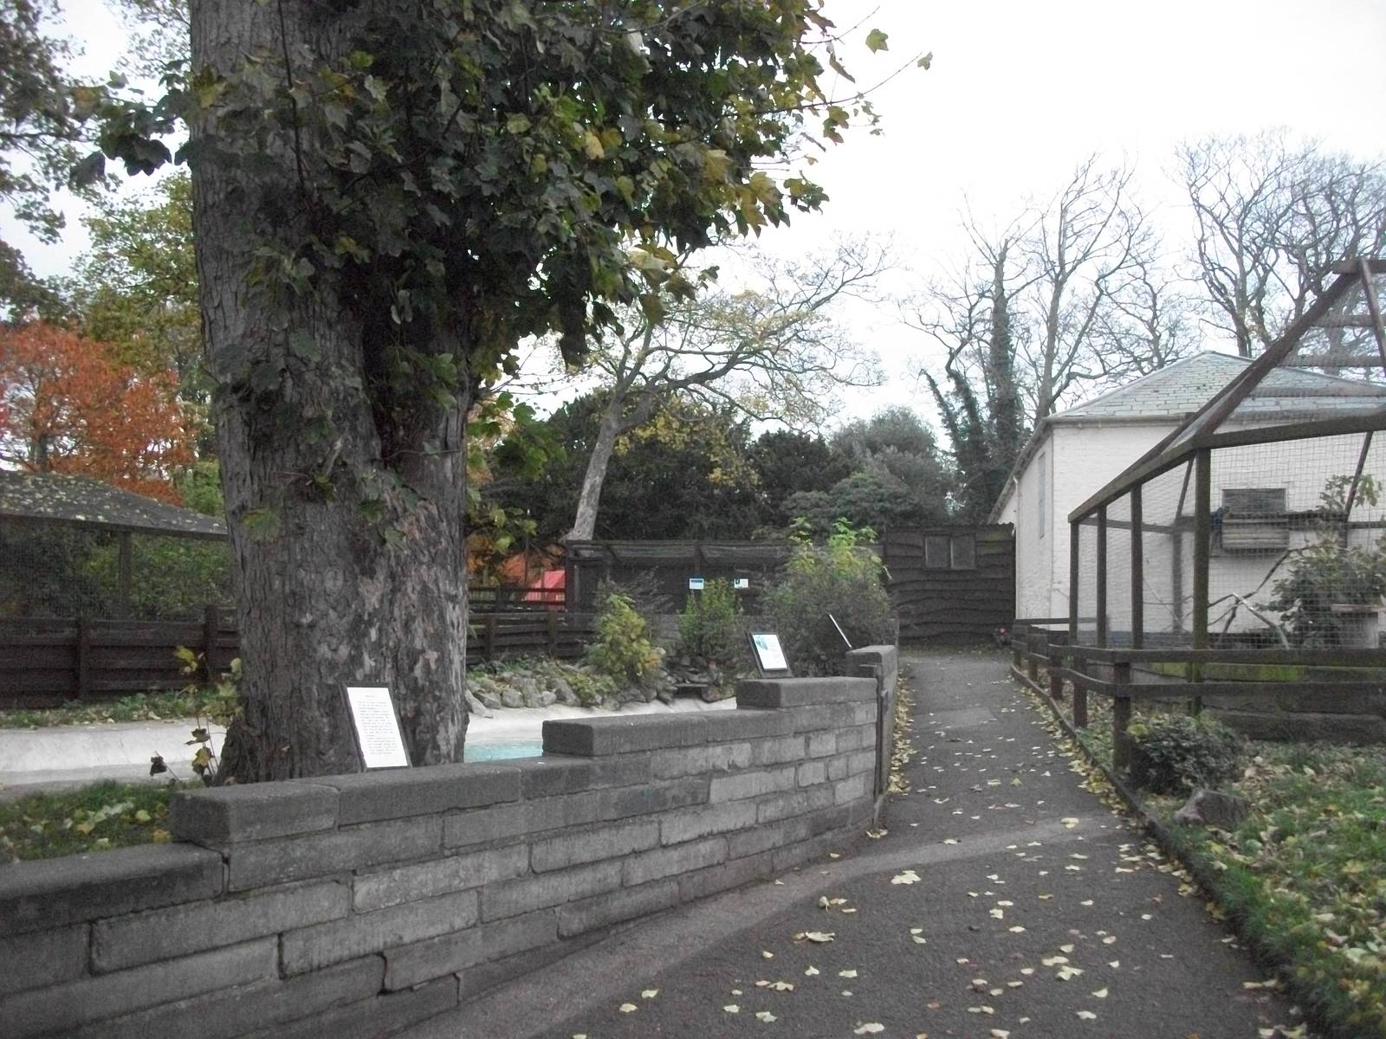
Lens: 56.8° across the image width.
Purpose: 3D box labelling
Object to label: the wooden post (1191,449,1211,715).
[{"bbox_3d":[4.206,0.555,10.600,0.115,2.284,0.115,0,-4,9],"label":"wooden post"}]

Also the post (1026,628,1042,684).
[{"bbox_3d":[3.946,1.588,14.800,0.110,0.638,0.110,0,-4,9],"label":"post"}]

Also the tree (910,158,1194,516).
[{"bbox_3d":[12.887,-4.918,46.000,10.200,16.094,9.000,0,-4,16],"label":"tree"}]

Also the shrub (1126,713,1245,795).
[{"bbox_3d":[3.153,1.500,8.200,0.750,0.527,0.650,-1,-5,21],"label":"shrub"}]

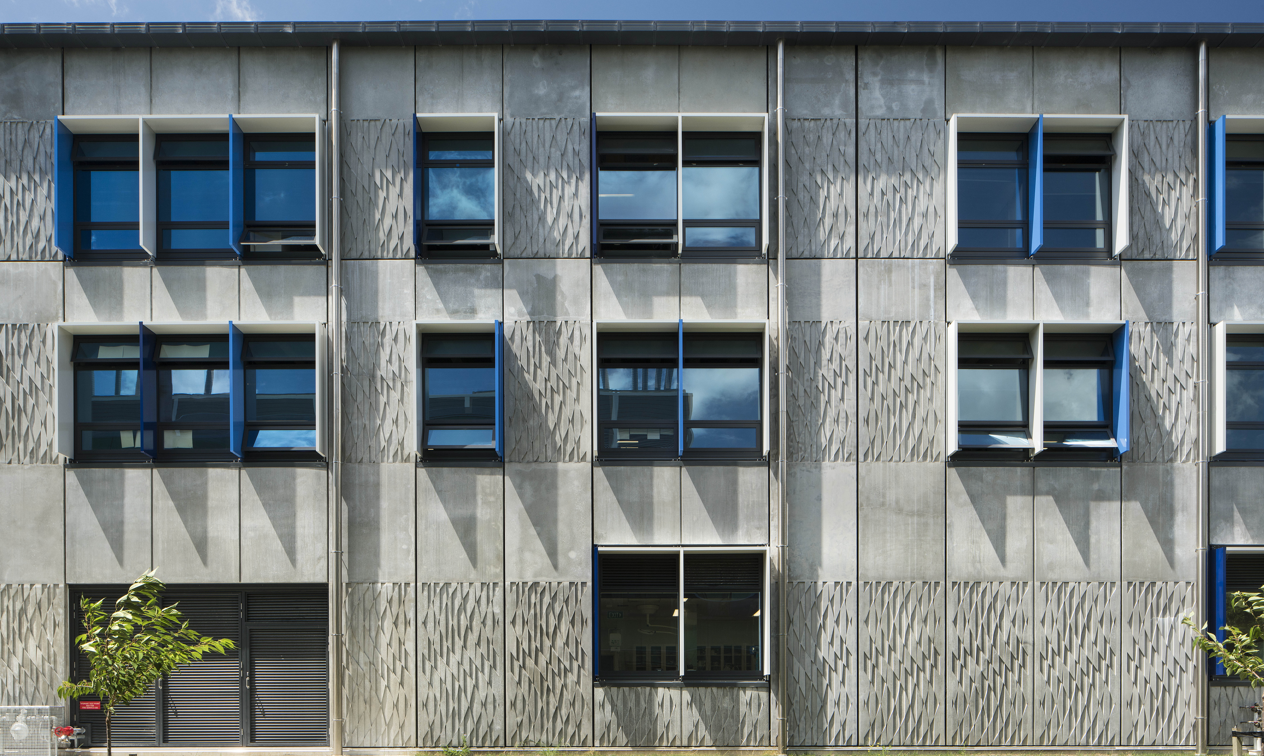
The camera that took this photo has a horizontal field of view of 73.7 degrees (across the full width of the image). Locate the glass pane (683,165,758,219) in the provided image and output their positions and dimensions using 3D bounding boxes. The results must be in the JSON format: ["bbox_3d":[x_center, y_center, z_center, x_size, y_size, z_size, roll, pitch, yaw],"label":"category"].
[{"bbox_3d":[1.529,-3.185,14.515,1.342,0.951,0.030,0,0,0],"label":"glass pane"}]

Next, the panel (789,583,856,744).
[{"bbox_3d":[3.167,4.886,14.380,1.331,2.814,0.120,0,0,0],"label":"panel"}]

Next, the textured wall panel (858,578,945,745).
[{"bbox_3d":[4.694,4.978,14.730,1.481,2.876,0.100,0,0,0],"label":"textured wall panel"}]

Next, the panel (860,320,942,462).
[{"bbox_3d":[4.606,0.224,14.450,1.434,2.421,0.100,0,0,0],"label":"panel"}]

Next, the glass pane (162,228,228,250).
[{"bbox_3d":[-7.468,-2.382,14.470,1.187,0.356,0.030,0,0,0],"label":"glass pane"}]

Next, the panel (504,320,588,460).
[{"bbox_3d":[-1.481,0.241,14.730,1.464,2.463,0.100,0,0,0],"label":"panel"}]

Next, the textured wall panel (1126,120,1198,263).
[{"bbox_3d":[9.292,-3.273,14.730,1.412,2.429,0.100,0,0,0],"label":"textured wall panel"}]

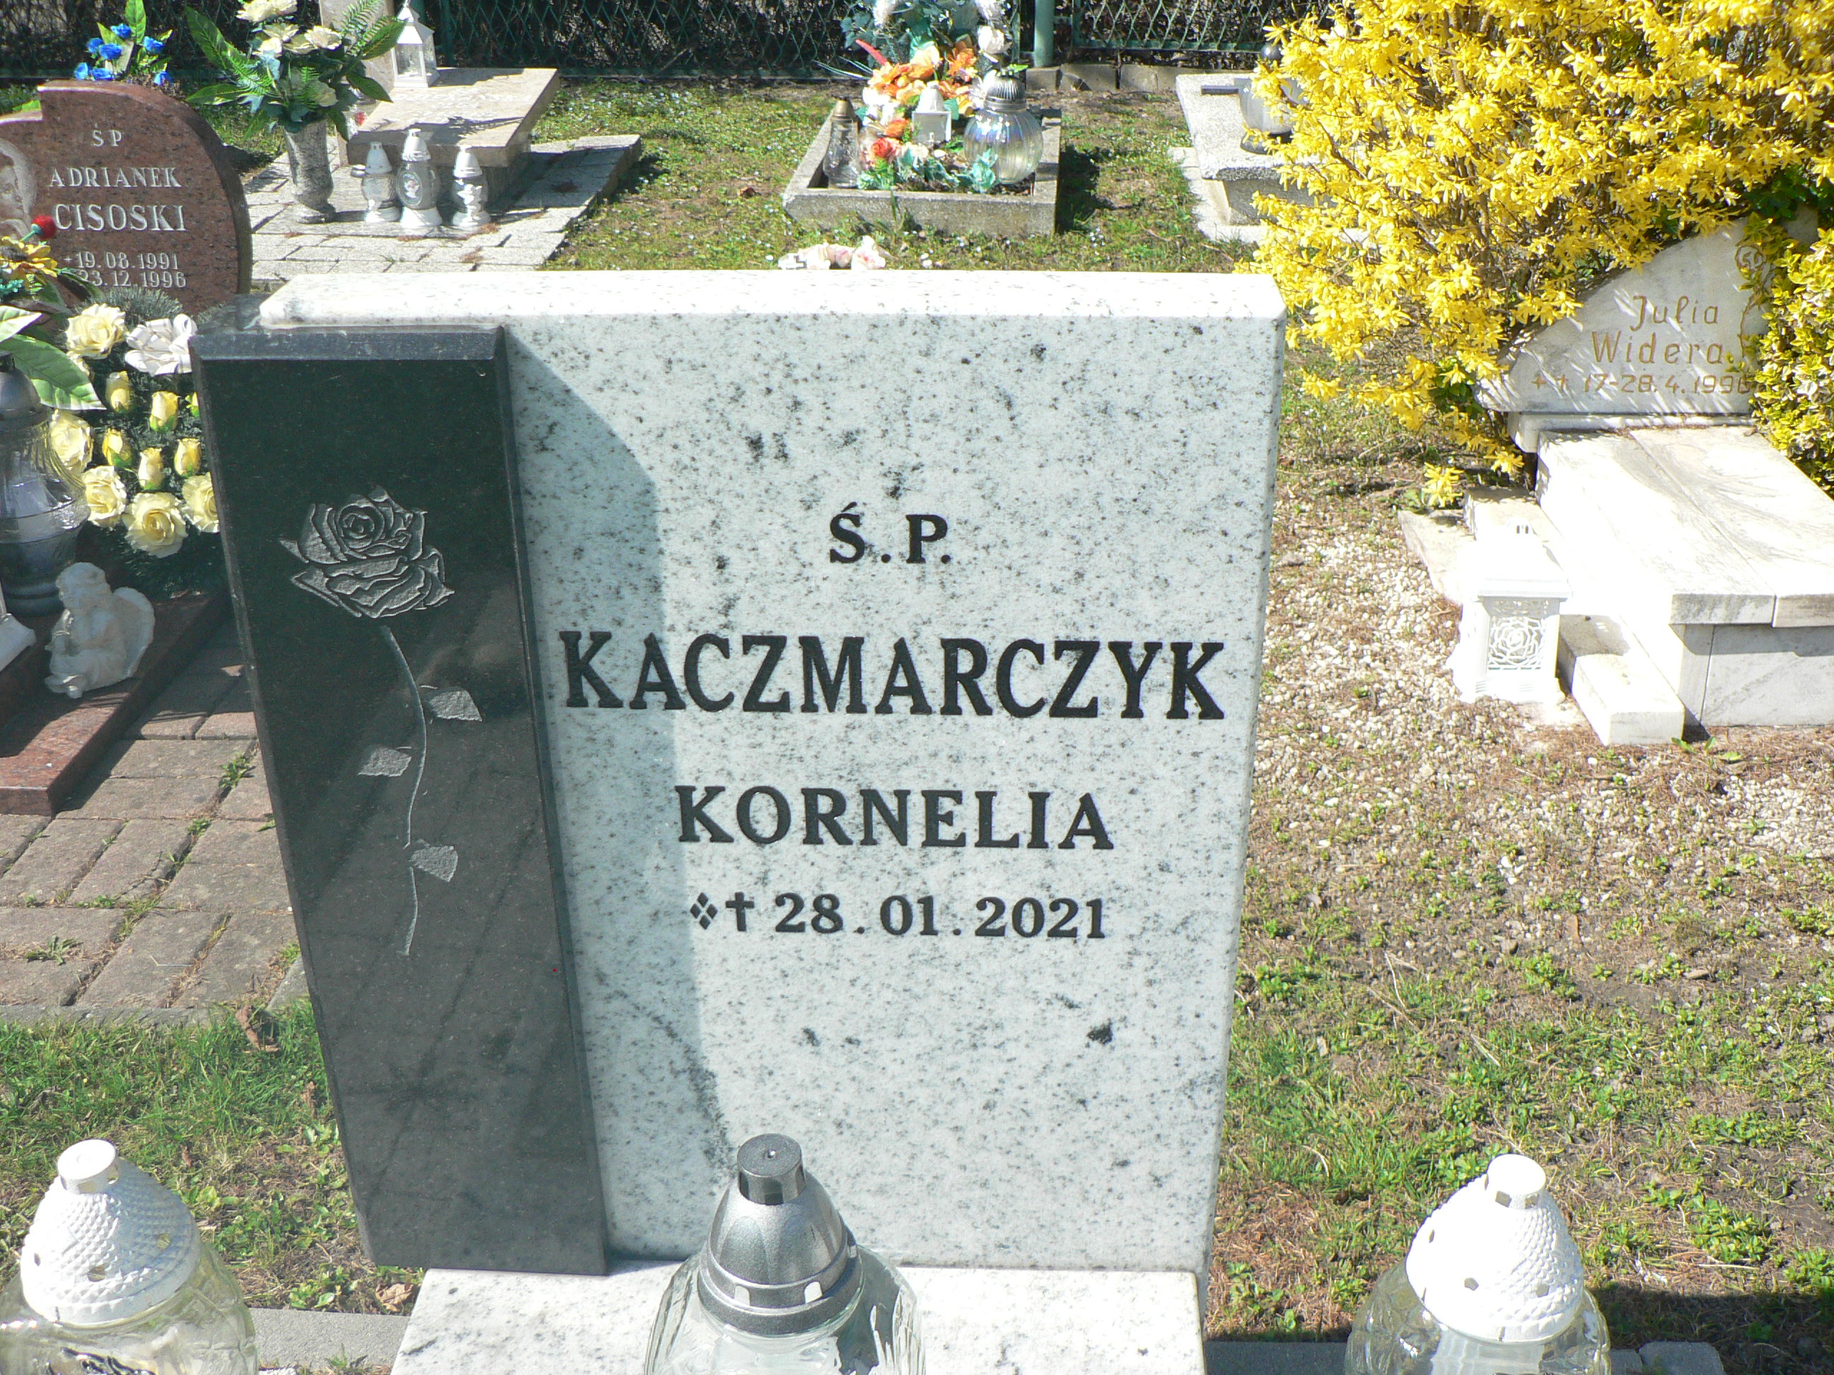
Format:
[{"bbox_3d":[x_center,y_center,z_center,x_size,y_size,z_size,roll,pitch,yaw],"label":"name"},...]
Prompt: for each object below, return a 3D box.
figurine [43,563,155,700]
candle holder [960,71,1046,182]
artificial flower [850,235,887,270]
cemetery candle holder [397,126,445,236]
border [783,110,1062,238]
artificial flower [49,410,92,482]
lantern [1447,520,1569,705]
[{"bbox_3d":[-1.138,-0.091,2.676,0.115,0.165,0.115,22,35,37],"label":"figurine"},{"bbox_3d":[0.233,-1.502,5.125,0.213,0.285,0.213,-1,27,0],"label":"candle holder"},{"bbox_3d":[-0.123,-1.074,4.740,0.093,0.085,0.085,-1,27,0],"label":"artificial flower"},{"bbox_3d":[-1.240,-1.261,4.732,0.108,0.255,0.108,2,27,5],"label":"cemetery candle holder"},{"bbox_3d":[0.051,-1.485,5.465,0.710,0.100,1.210,2,28,6],"label":"border"},{"bbox_3d":[-1.319,-0.374,2.960,0.090,0.100,0.075,8,29,16],"label":"artificial flower"},{"bbox_3d":[0.831,-0.116,2.653,0.130,0.248,0.130,-1,27,0],"label":"lantern"}]

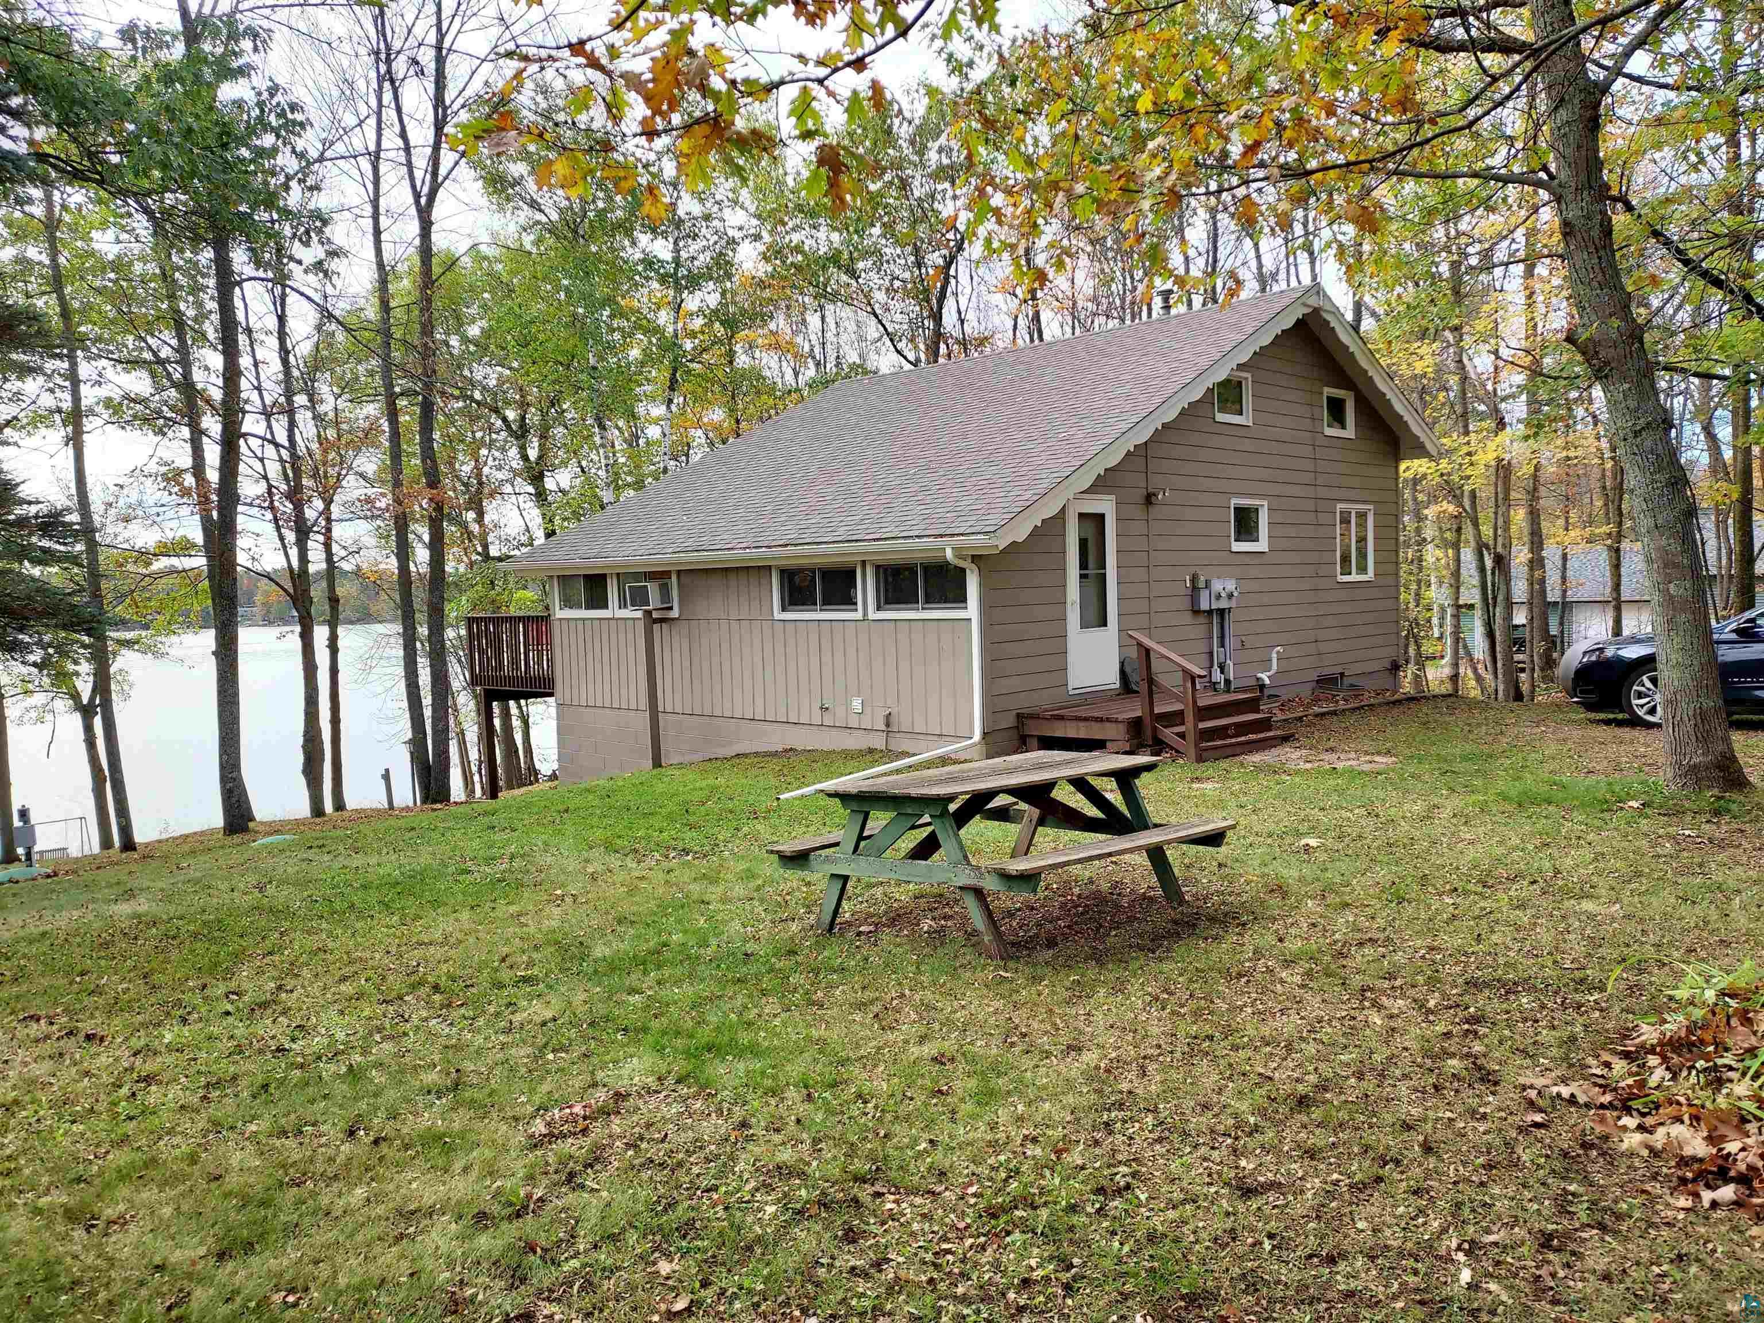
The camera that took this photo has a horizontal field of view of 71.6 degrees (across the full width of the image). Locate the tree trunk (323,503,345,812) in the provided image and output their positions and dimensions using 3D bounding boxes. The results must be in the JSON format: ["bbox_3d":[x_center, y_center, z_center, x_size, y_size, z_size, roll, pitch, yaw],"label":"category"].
[{"bbox_3d":[-8.308,-0.054,18.551,0.250,4.690,0.240,-1,4,0],"label":"tree trunk"}]

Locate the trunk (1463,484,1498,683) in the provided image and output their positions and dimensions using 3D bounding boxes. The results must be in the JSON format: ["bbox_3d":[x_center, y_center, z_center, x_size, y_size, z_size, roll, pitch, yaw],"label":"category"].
[{"bbox_3d":[9.547,-1.178,19.498,0.360,3.190,0.320,-5,4,0],"label":"trunk"}]

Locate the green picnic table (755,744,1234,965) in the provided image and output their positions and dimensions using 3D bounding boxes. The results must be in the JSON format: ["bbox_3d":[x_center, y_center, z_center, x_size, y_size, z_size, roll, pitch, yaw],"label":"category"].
[{"bbox_3d":[0.630,0.940,6.250,1.640,0.735,1.800,-1,2,43],"label":"green picnic table"}]

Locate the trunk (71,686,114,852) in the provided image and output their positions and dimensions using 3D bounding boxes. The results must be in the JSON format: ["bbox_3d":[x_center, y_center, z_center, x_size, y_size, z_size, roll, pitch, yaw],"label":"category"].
[{"bbox_3d":[-11.146,1.508,17.325,0.380,2.350,0.330,-4,4,0],"label":"trunk"}]

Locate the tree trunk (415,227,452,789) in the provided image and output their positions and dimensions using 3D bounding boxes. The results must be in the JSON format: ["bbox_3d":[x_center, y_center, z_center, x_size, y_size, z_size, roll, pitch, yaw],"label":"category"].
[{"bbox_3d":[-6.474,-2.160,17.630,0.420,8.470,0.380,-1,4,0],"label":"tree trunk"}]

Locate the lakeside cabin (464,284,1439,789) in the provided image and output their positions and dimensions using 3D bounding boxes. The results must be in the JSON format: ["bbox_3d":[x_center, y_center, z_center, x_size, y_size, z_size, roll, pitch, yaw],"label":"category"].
[{"bbox_3d":[1.743,-1.759,18.744,9.100,6.650,11.500,2,5,44],"label":"lakeside cabin"}]

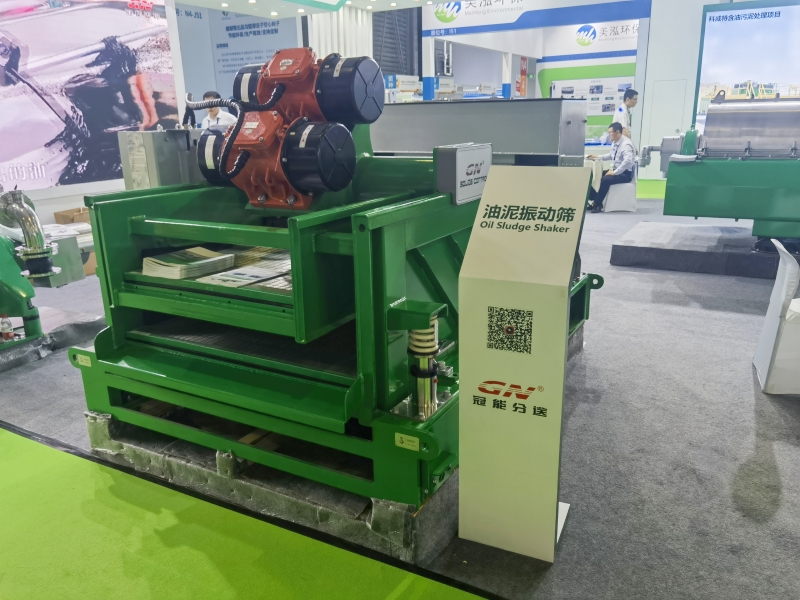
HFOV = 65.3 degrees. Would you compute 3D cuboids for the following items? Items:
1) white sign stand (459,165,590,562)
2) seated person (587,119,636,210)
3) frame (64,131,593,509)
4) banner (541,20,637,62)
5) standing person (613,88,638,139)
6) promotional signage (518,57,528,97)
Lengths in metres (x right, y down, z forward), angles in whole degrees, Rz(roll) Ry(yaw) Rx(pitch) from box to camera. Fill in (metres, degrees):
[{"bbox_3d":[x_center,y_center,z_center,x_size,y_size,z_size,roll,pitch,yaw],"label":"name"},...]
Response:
[{"bbox_3d":[0.380,0.182,1.917,0.302,1.143,0.315,6,17,24],"label":"white sign stand"},{"bbox_3d":[3.130,-1.989,9.351,0.700,1.292,0.480,0,15,6],"label":"seated person"},{"bbox_3d":[-0.106,-0.273,2.986,1.669,1.165,2.192,7,17,28],"label":"frame"},{"bbox_3d":[4.741,-6.553,15.747,2.388,0.872,0.100,7,17,28],"label":"banner"},{"bbox_3d":[3.491,-2.370,9.777,0.360,1.791,0.450,2,16,12],"label":"standing person"},{"bbox_3d":[7.125,-12.894,36.000,0.590,2.379,0.100,7,17,28],"label":"promotional signage"}]

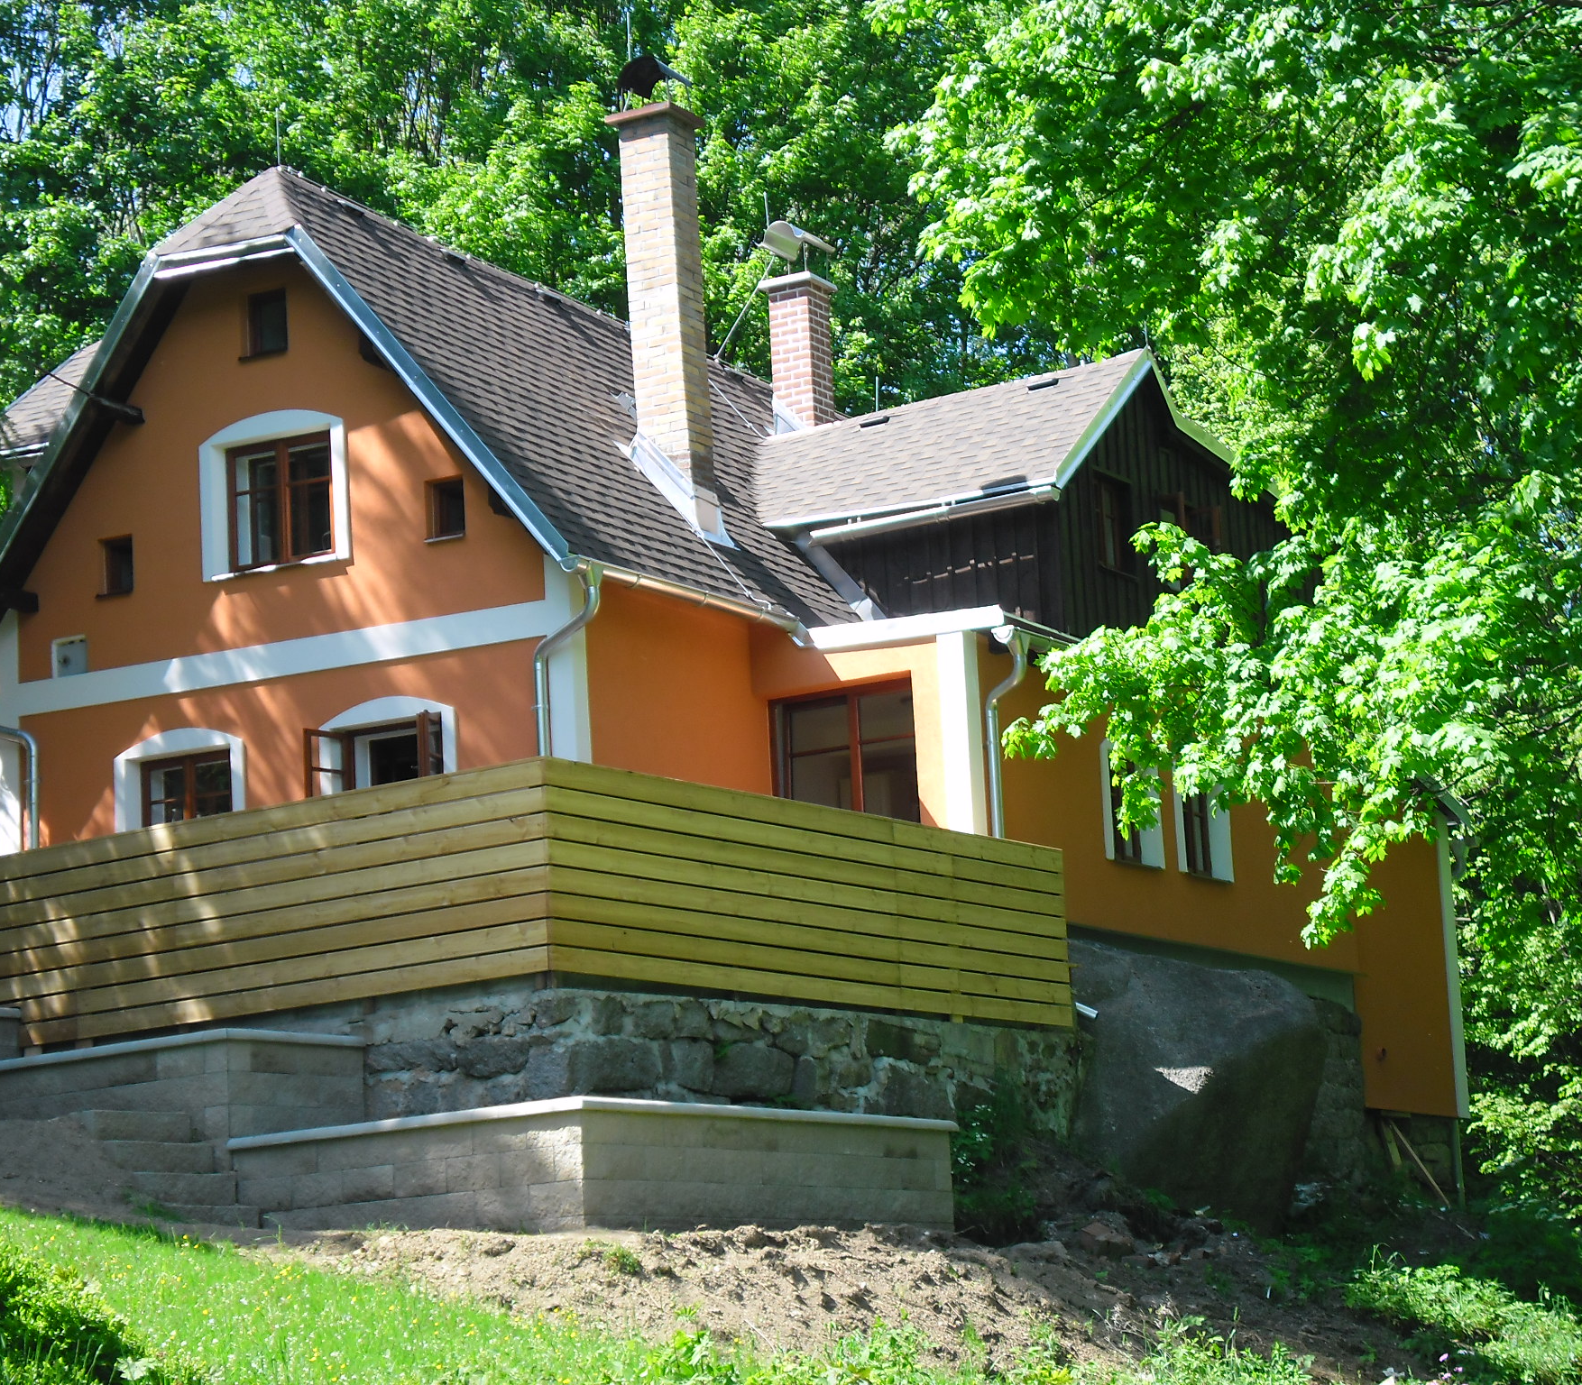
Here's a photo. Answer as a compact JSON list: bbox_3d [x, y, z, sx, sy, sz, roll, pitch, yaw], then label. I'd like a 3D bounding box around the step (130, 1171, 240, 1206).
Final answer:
[{"bbox_3d":[-3.642,2.943,23.235,0.260,0.200,0.830,-10,-12,32],"label":"step"}]

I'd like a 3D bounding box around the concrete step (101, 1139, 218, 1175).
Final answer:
[{"bbox_3d":[-3.798,2.782,23.363,0.260,0.200,0.830,-10,-12,32],"label":"concrete step"}]

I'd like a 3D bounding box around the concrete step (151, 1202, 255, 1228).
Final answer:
[{"bbox_3d":[-3.490,3.111,23.108,0.260,0.200,0.830,-10,-12,32],"label":"concrete step"}]

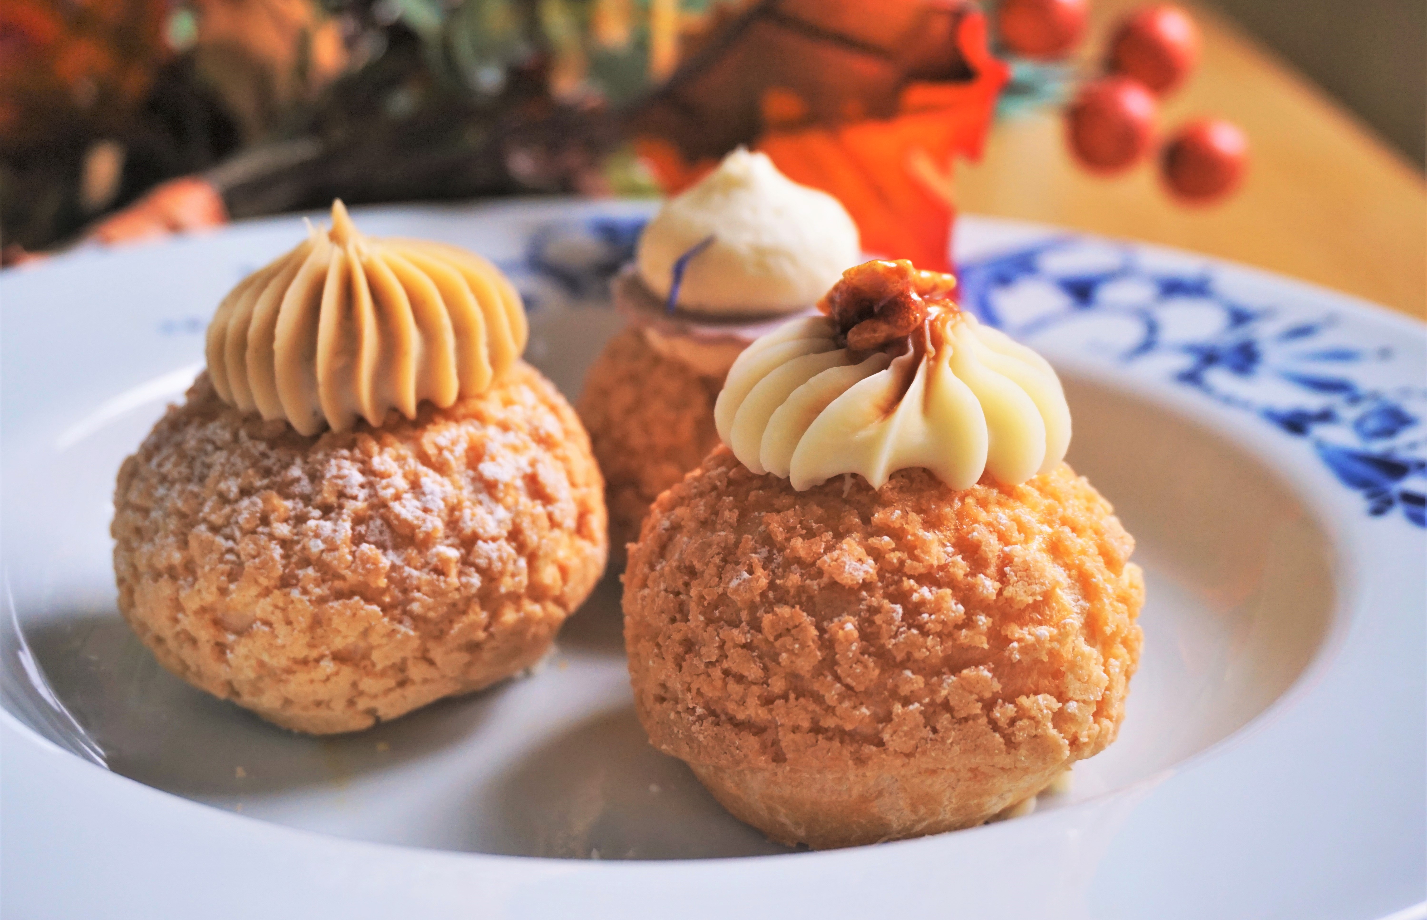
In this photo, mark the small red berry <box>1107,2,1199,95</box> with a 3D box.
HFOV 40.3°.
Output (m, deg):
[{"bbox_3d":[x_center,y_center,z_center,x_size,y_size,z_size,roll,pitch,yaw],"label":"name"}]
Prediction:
[{"bbox_3d":[0.094,-0.087,0.415,0.019,0.019,0.019,1,20,0],"label":"small red berry"}]

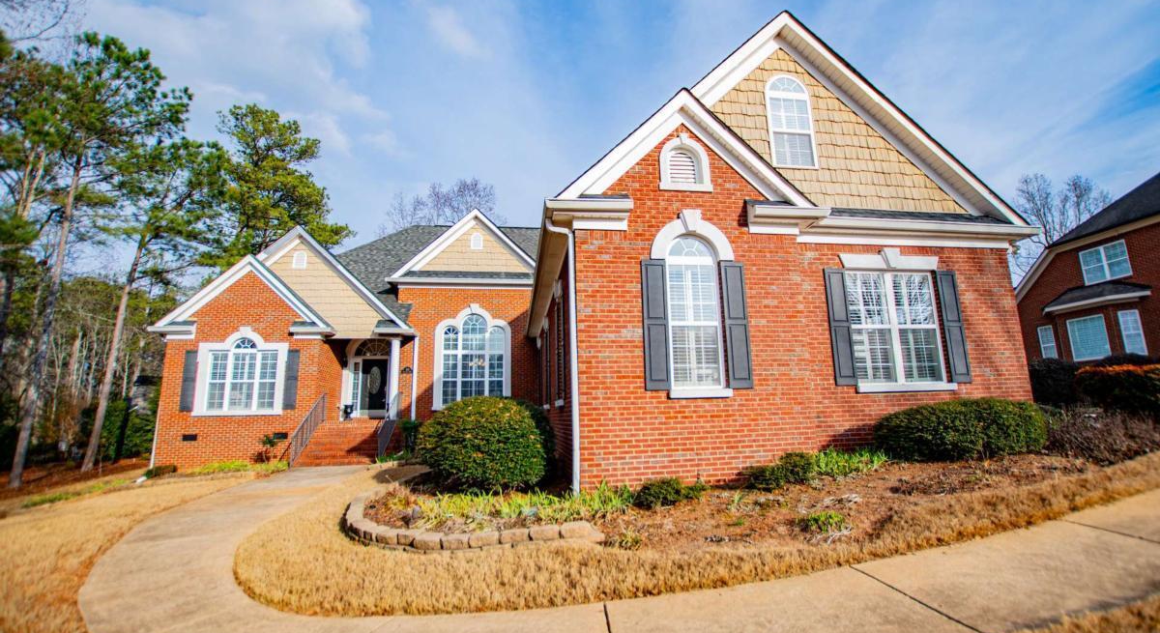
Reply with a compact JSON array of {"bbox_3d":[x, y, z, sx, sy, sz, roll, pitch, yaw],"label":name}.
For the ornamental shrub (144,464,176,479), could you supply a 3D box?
[{"bbox_3d":[-11.603,4.286,13.346,0.750,0.320,0.550,0,-10,-9],"label":"ornamental shrub"}]

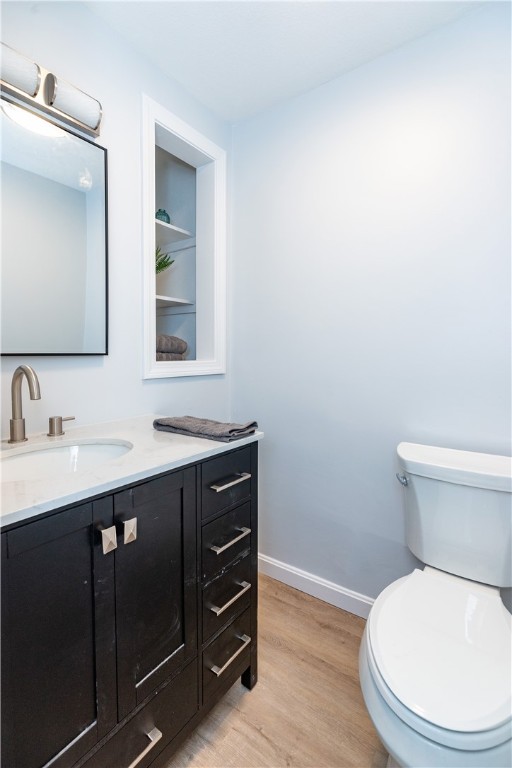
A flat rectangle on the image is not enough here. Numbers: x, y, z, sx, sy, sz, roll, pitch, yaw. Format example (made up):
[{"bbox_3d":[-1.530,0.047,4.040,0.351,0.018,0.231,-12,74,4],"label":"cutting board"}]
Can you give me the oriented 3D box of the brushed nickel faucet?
[{"bbox_3d":[-0.637,0.058,0.943,0.158,0.222,0.048,4,6,34],"label":"brushed nickel faucet"}]

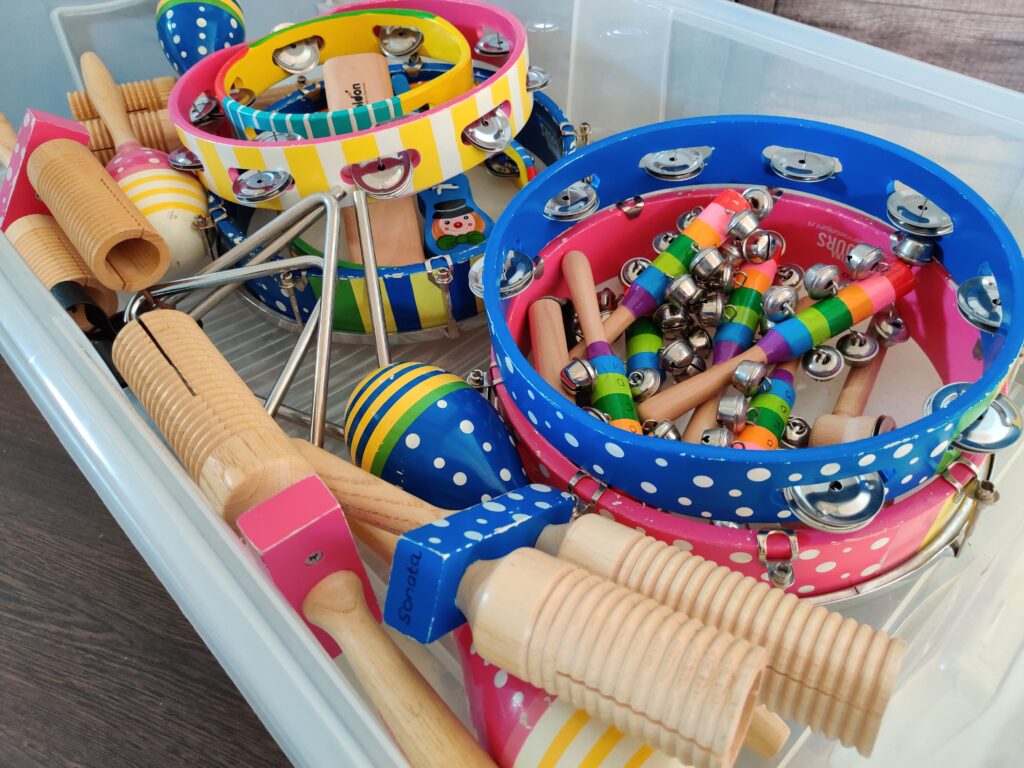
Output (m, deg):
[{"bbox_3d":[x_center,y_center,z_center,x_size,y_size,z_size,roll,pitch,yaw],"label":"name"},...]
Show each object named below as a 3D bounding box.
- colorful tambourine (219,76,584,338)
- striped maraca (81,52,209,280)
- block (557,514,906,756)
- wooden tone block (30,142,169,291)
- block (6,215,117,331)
[{"bbox_3d":[-0.078,-0.138,0.560,0.260,0.053,0.260,-6,49,0],"label":"colorful tambourine"},{"bbox_3d":[-0.276,-0.170,0.577,0.065,0.065,0.236,-25,64,-16],"label":"striped maraca"},{"bbox_3d":[0.075,0.088,0.297,0.123,0.040,0.040,19,53,28],"label":"block"},{"bbox_3d":[-0.247,-0.102,0.473,0.041,0.041,0.111,-34,58,-22],"label":"wooden tone block"},{"bbox_3d":[-0.282,-0.070,0.497,0.041,0.041,0.080,-34,58,-22],"label":"block"}]

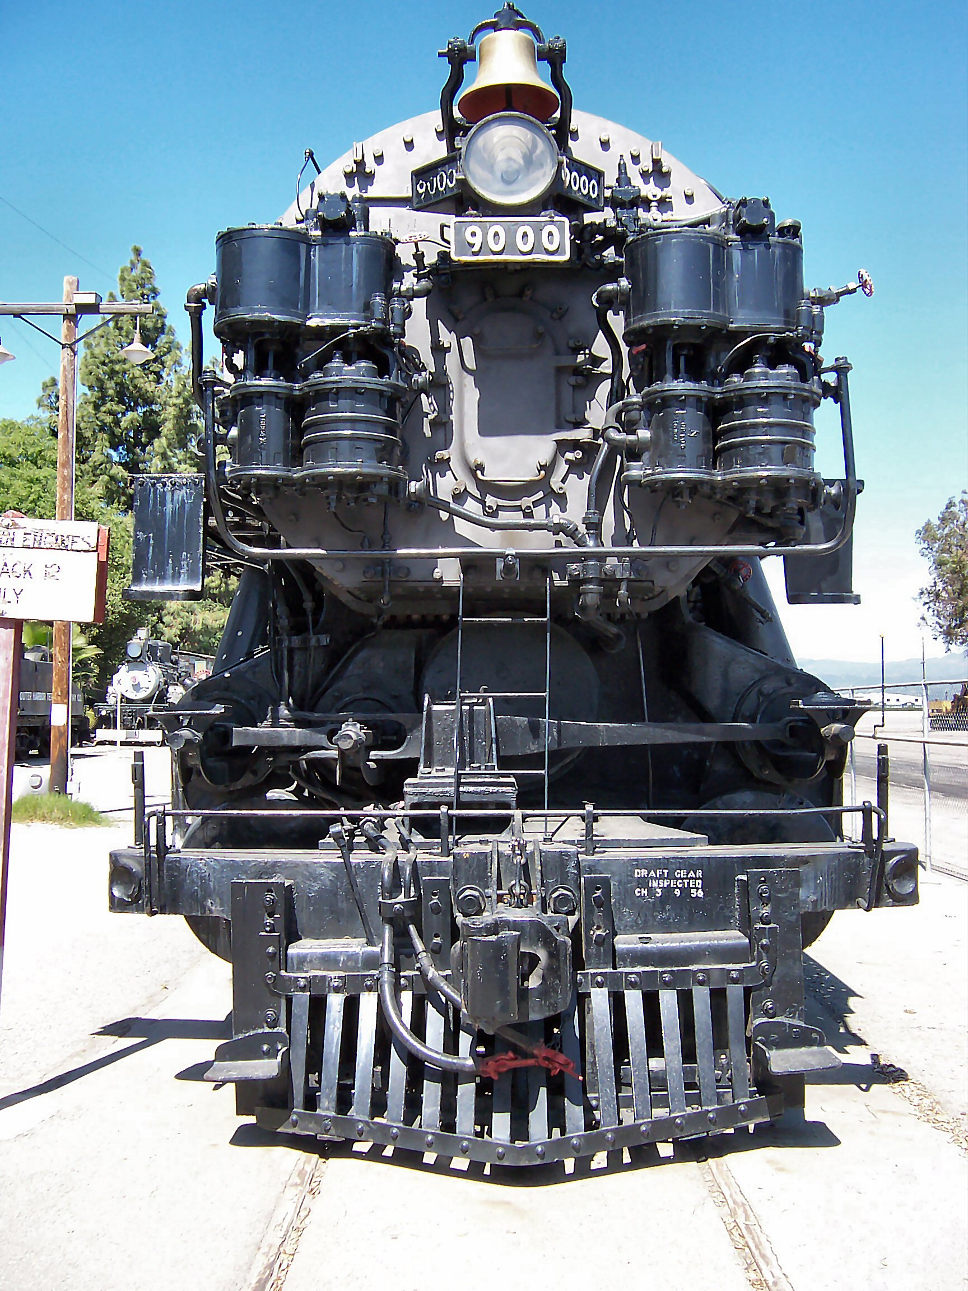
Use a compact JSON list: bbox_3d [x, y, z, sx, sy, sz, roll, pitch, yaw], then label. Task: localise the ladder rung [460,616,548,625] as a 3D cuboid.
[{"bbox_3d":[0.089,-0.105,5.272,0.375,0.020,0.020,-1,-3,1],"label":"ladder rung"}]

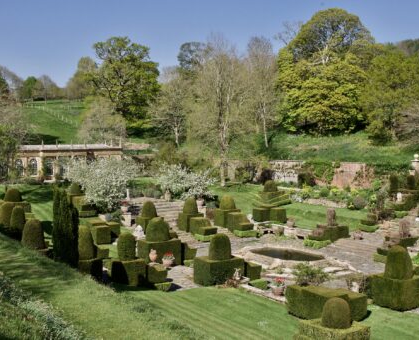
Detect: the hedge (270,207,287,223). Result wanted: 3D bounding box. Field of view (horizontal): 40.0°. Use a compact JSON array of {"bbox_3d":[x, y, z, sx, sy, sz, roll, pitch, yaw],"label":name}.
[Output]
[{"bbox_3d":[5.759,3.736,48.287,1.000,1.100,1.000,-2,4,-34],"label":"hedge"}]

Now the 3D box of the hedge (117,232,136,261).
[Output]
[{"bbox_3d":[-4.309,3.956,29.900,0.930,1.360,0.930,0,5,0],"label":"hedge"}]

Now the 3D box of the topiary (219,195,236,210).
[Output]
[{"bbox_3d":[1.476,2.636,46.700,1.250,1.170,1.250,0,5,0],"label":"topiary"}]

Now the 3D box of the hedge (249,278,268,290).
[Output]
[{"bbox_3d":[2.782,6.500,32.700,0.750,0.450,1.000,-2,2,-30],"label":"hedge"}]

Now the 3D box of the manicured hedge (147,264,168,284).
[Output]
[{"bbox_3d":[-2.785,5.673,31.269,0.800,0.750,0.720,-2,4,-34],"label":"manicured hedge"}]

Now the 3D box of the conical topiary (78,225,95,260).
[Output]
[{"bbox_3d":[-6.715,3.882,31.268,0.942,1.857,0.942,-2,4,-34],"label":"conical topiary"}]

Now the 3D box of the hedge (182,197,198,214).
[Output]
[{"bbox_3d":[-1.601,2.952,48.543,1.224,1.385,1.224,0,3,0],"label":"hedge"}]

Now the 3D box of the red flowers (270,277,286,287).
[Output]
[{"bbox_3d":[3.211,5.318,27.200,0.720,0.430,0.720,0,5,0],"label":"red flowers"}]

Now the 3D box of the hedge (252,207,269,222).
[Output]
[{"bbox_3d":[5.077,4.404,57.000,1.200,1.350,1.200,-2,2,-30],"label":"hedge"}]

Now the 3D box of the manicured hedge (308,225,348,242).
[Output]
[{"bbox_3d":[9.300,4.818,44.642,2.600,0.950,1.900,-2,4,-34],"label":"manicured hedge"}]

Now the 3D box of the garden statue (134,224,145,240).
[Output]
[{"bbox_3d":[-4.999,4.431,41.315,0.750,1.160,0.650,-2,4,-34],"label":"garden statue"}]

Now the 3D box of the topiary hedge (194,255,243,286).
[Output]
[{"bbox_3d":[0.570,5.870,33.950,2.300,1.420,1.850,-2,2,-30],"label":"topiary hedge"}]

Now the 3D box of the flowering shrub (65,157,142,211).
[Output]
[{"bbox_3d":[-12.146,1.547,66.000,8.000,6.000,7.200,-1,2,0],"label":"flowering shrub"}]

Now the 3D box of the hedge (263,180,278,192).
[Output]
[{"bbox_3d":[5.730,1.497,53.670,1.263,1.048,1.263,0,3,0],"label":"hedge"}]

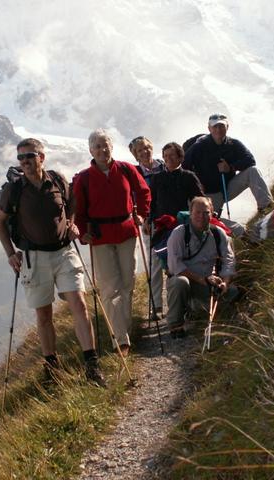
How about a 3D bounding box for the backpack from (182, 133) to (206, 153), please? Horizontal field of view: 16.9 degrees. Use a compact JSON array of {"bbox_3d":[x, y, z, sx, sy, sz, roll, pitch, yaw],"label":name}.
[{"bbox_3d":[0.615,-0.799,8.950,0.310,0.470,0.230,-2,19,-21],"label":"backpack"}]

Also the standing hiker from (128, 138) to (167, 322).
[{"bbox_3d":[0.125,-0.116,8.550,0.480,1.660,0.340,-1,5,-9],"label":"standing hiker"}]

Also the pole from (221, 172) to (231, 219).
[{"bbox_3d":[0.851,-0.274,8.600,0.060,1.000,0.060,-9,5,0],"label":"pole"}]

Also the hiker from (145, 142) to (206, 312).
[{"bbox_3d":[0.328,-0.099,8.300,0.530,1.600,0.360,0,5,0],"label":"hiker"}]

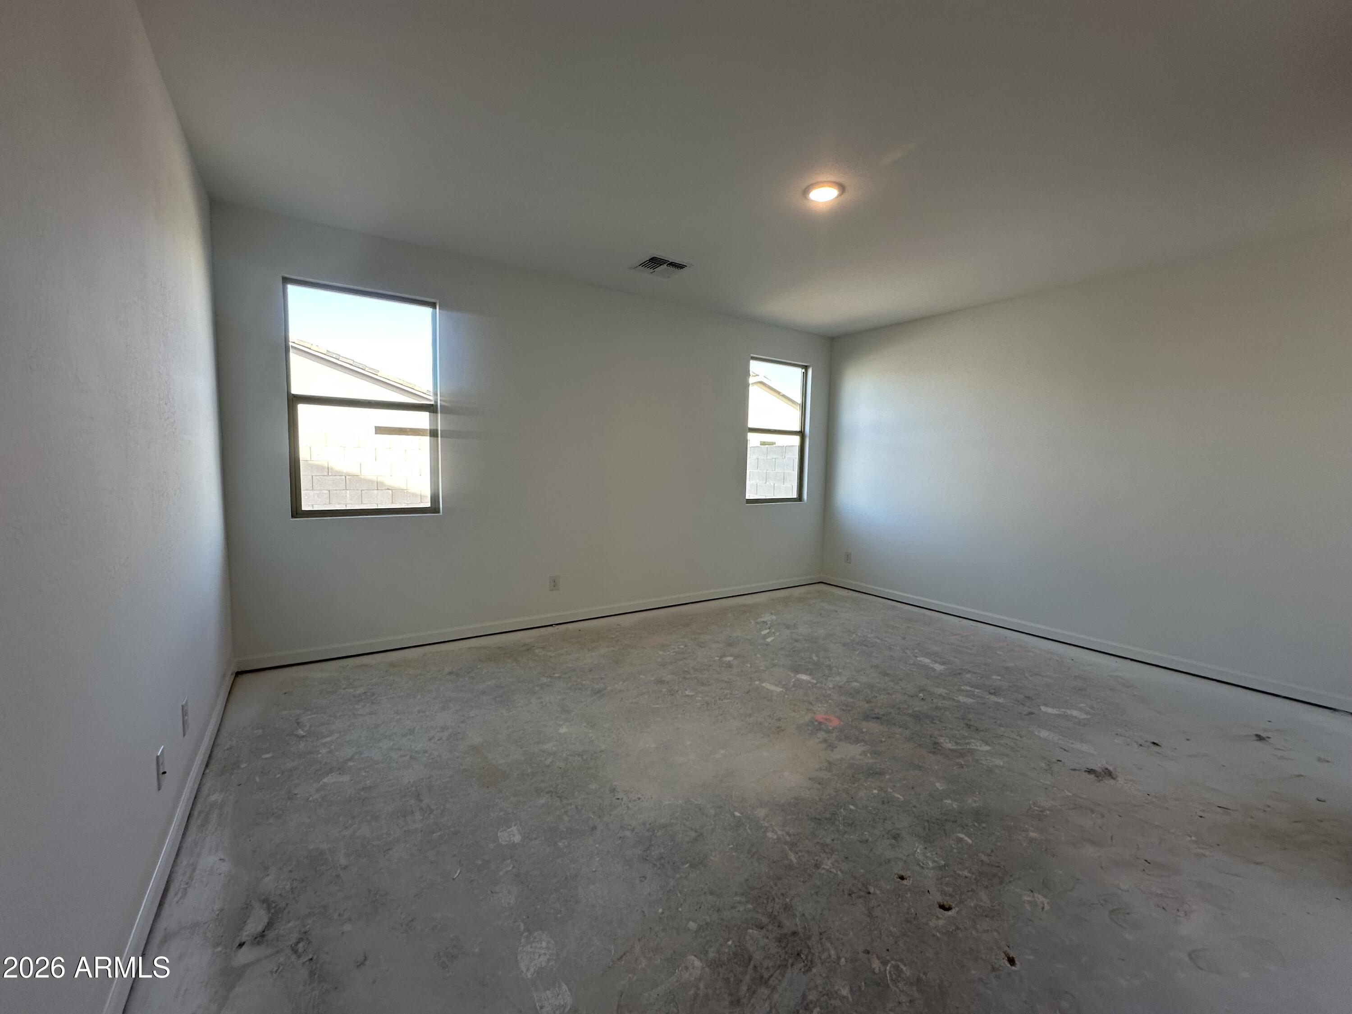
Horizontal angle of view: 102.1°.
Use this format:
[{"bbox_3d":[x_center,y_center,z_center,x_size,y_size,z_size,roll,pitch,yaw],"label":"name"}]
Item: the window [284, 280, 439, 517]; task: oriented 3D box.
[{"bbox_3d":[-2.077,-0.680,3.683,0.880,1.480,0.100,-2,6,-34],"label":"window"}]

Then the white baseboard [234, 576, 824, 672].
[{"bbox_3d":[-0.507,0.899,4.841,5.329,0.088,0.016,-2,6,-34],"label":"white baseboard"}]

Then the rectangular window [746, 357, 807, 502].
[{"bbox_3d":[1.069,-0.779,5.810,0.880,1.480,0.100,-2,6,-34],"label":"rectangular window"}]

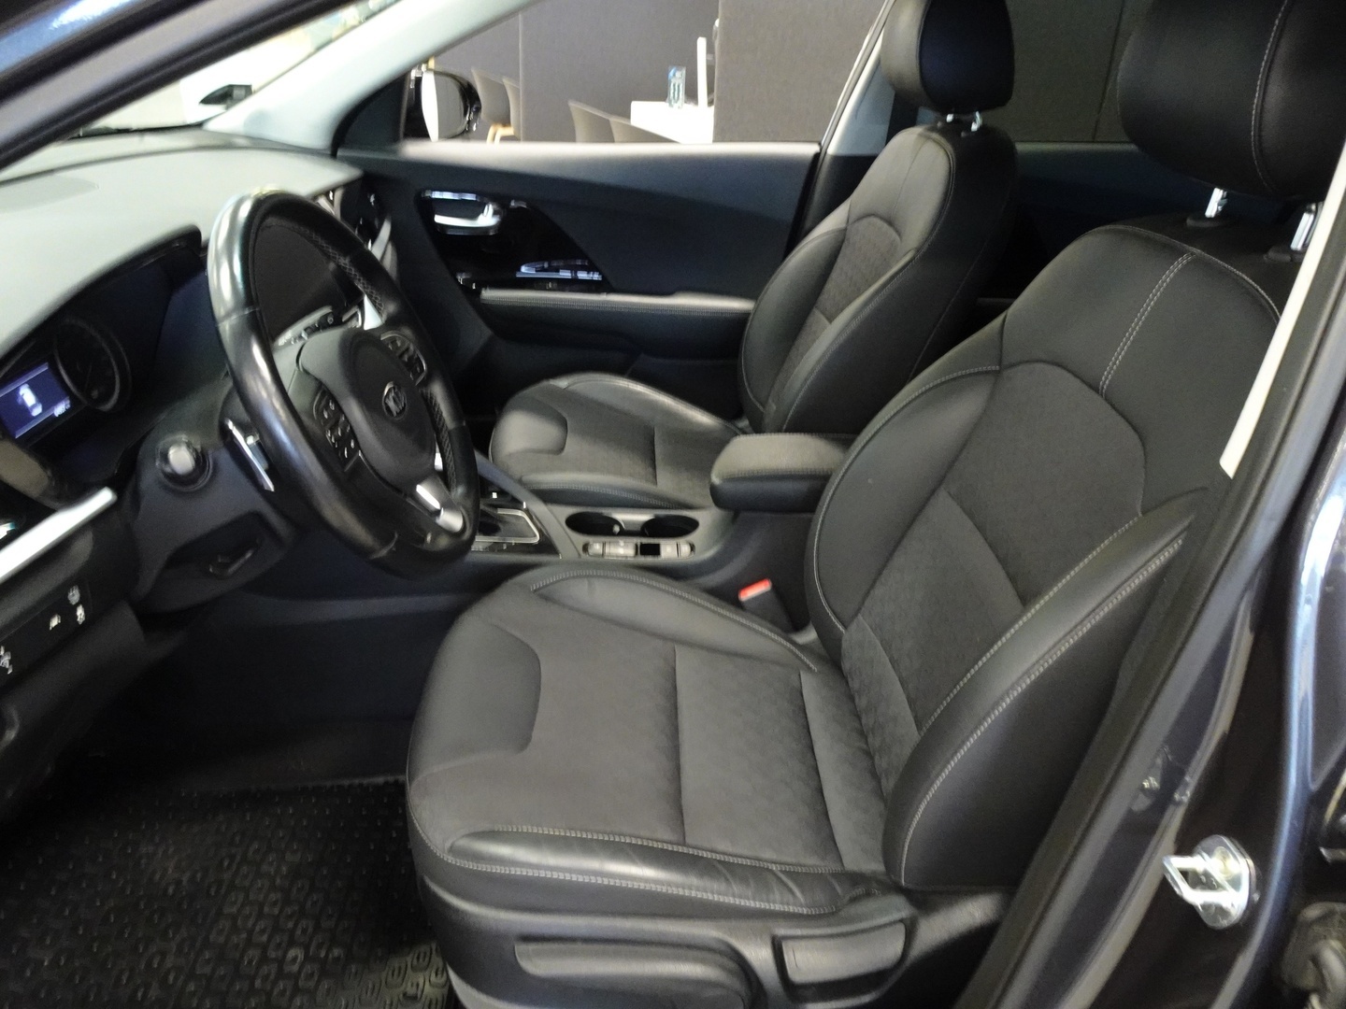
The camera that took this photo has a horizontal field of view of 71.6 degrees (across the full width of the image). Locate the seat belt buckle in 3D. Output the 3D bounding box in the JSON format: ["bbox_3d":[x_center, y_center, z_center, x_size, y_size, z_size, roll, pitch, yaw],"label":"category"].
[{"bbox_3d":[0.134,0.148,1.314,0.048,0.082,0.027,-24,28,13],"label":"seat belt buckle"}]

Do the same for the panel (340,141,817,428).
[{"bbox_3d":[-0.198,-0.413,1.921,0.930,0.620,0.140,1,31,-2],"label":"panel"}]

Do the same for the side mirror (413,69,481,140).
[{"bbox_3d":[-0.492,-0.820,1.929,0.125,0.155,0.210,10,31,12],"label":"side mirror"}]

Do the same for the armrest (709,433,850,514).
[{"bbox_3d":[0.182,-0.048,1.332,0.265,0.066,0.145,1,31,-2],"label":"armrest"}]

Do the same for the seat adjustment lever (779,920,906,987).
[{"bbox_3d":[0.154,0.406,0.845,0.108,0.045,0.025,-7,14,1],"label":"seat adjustment lever"}]

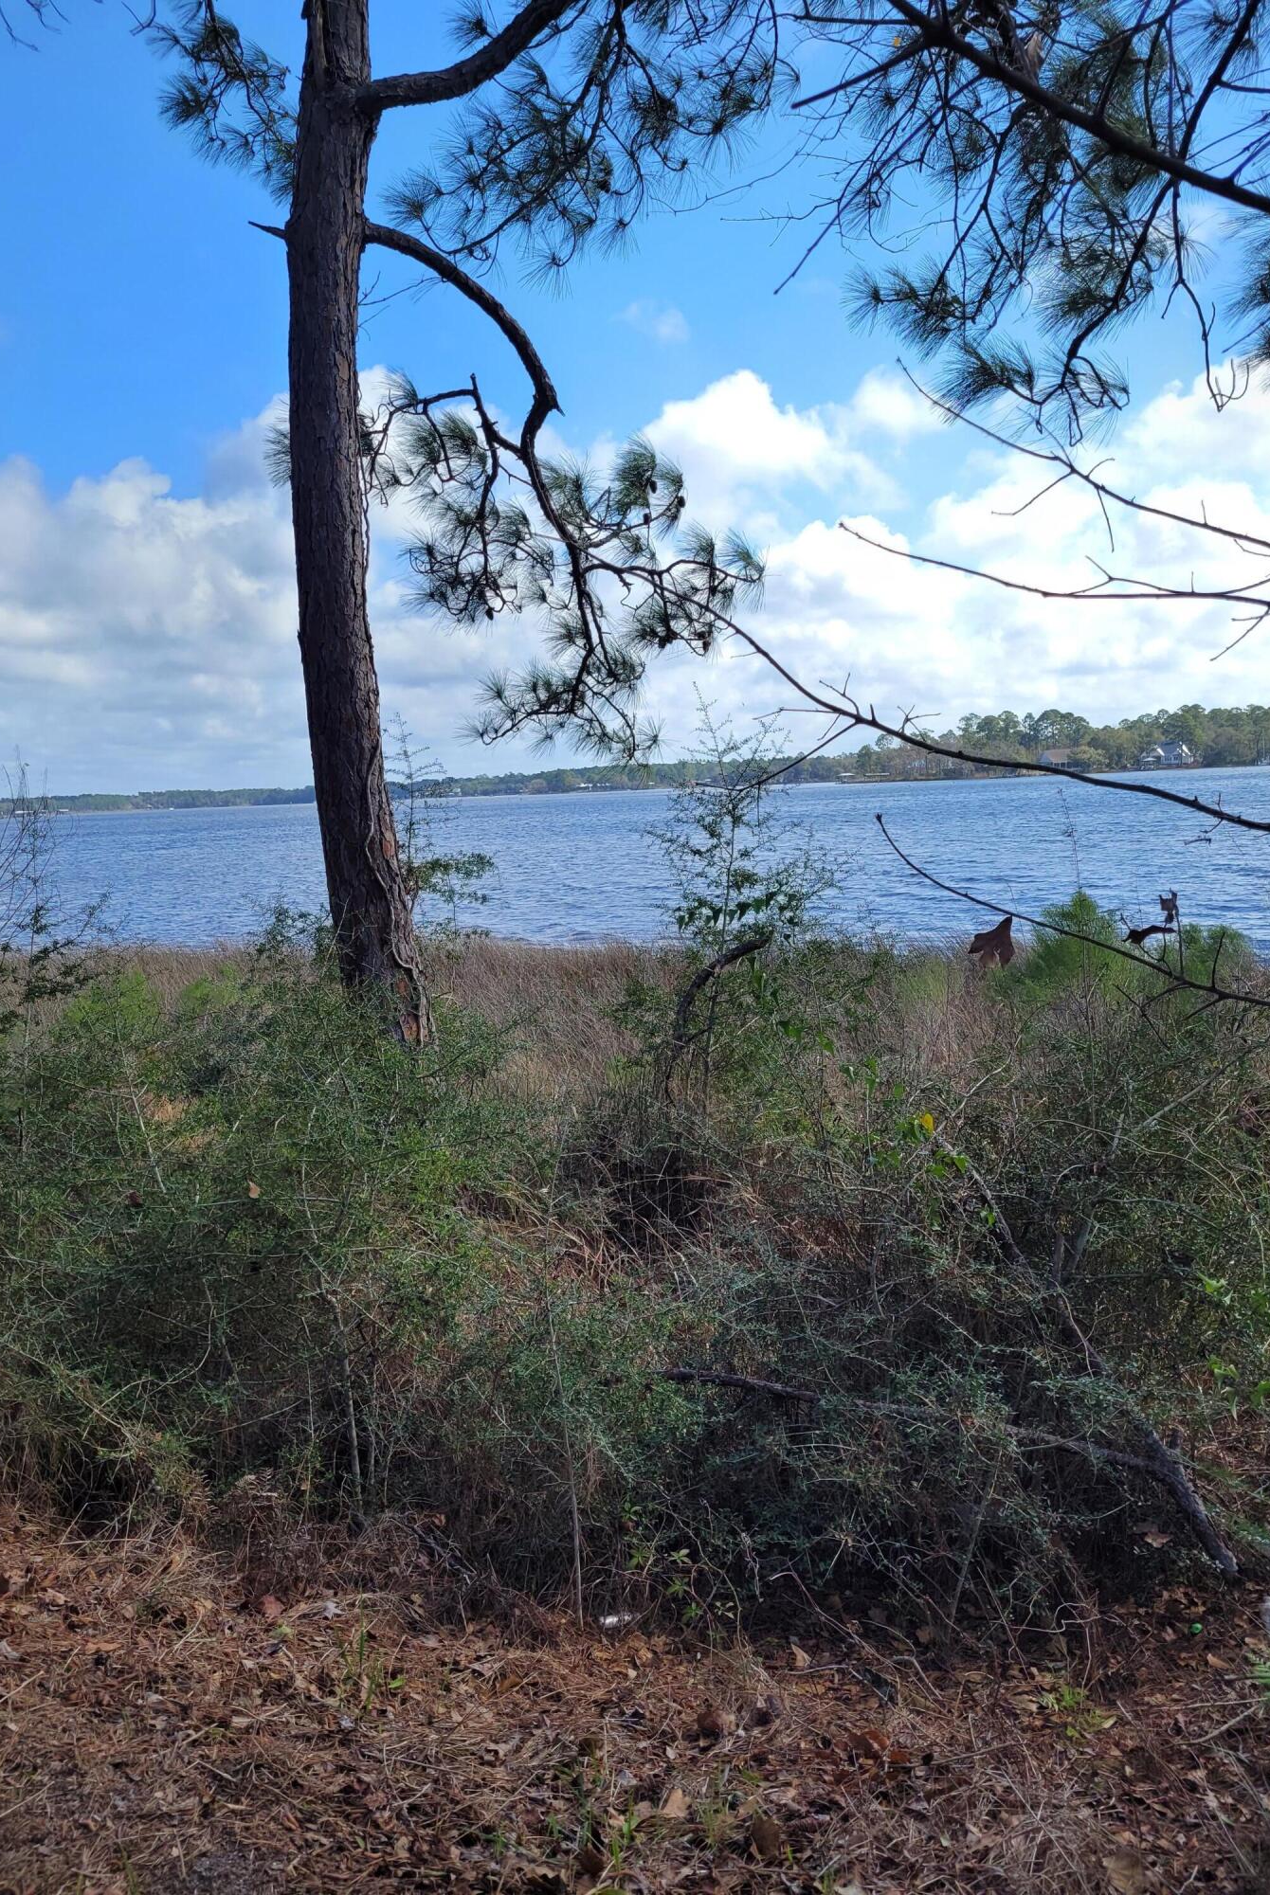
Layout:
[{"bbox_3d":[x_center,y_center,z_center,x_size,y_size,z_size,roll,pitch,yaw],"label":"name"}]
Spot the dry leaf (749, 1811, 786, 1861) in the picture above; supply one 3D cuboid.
[{"bbox_3d":[0.205,1.373,2.200,0.060,0.062,0.050,-2,6,6],"label":"dry leaf"}]

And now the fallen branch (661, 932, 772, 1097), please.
[{"bbox_3d":[0.300,0.246,5.200,0.410,0.600,0.200,-2,6,0],"label":"fallen branch"}]

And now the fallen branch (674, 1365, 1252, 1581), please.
[{"bbox_3d":[0.722,1.206,3.392,1.340,0.386,0.221,0,7,17],"label":"fallen branch"}]

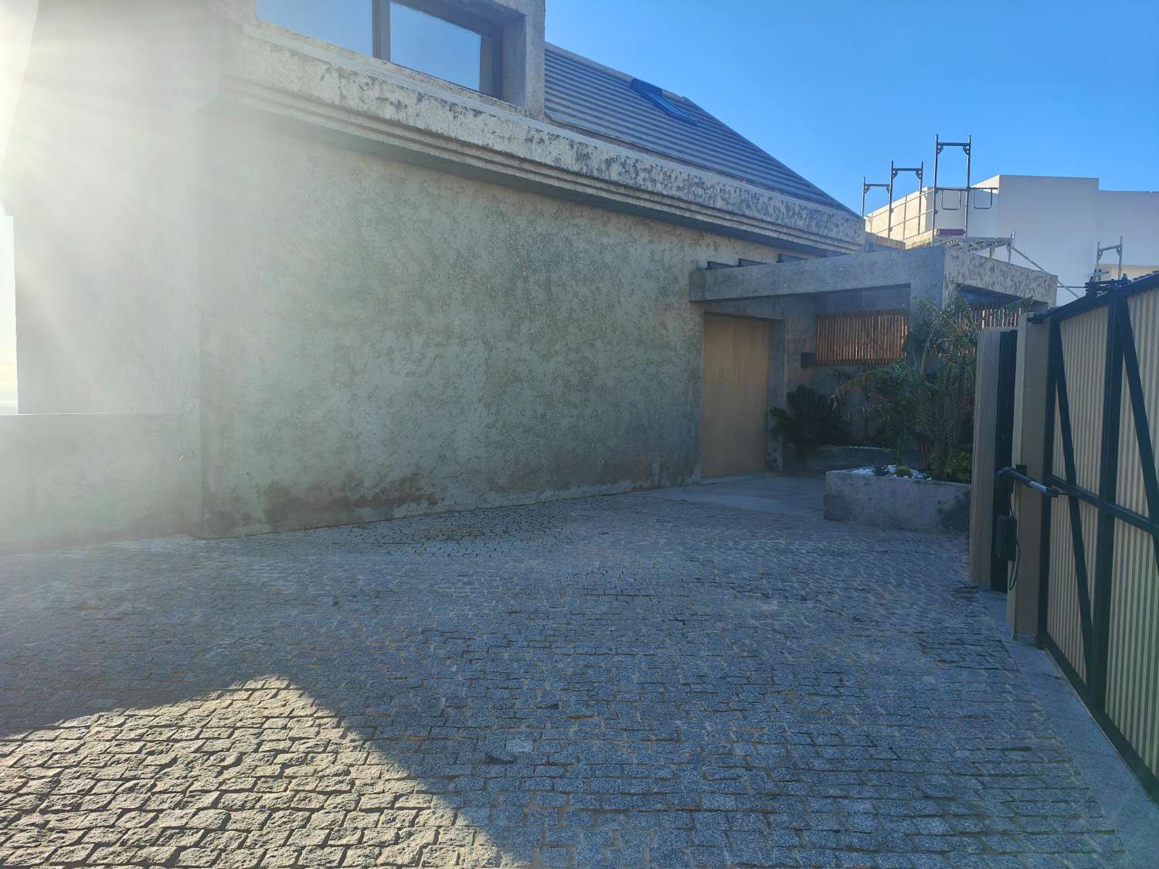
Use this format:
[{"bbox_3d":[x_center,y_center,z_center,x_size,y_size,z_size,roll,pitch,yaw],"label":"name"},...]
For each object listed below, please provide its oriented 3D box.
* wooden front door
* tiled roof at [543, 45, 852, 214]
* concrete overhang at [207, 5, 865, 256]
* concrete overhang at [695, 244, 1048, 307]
[{"bbox_3d":[2.541,-0.646,13.800,1.940,2.548,0.098,-3,5,-45],"label":"wooden front door"},{"bbox_3d":[1.045,-5.255,13.620,7.100,0.250,4.850,-3,41,-45],"label":"tiled roof"},{"bbox_3d":[0.823,-3.268,11.017,11.152,0.647,0.637,-3,5,-45],"label":"concrete overhang"},{"bbox_3d":[4.351,-2.159,12.481,4.087,0.441,3.557,-3,5,-45],"label":"concrete overhang"}]

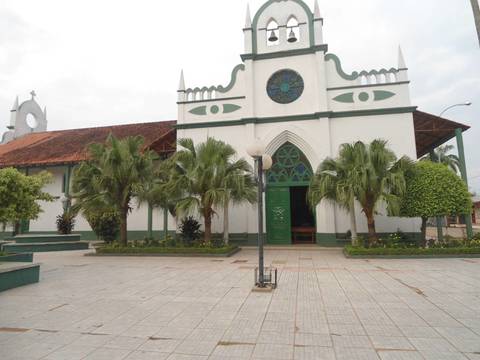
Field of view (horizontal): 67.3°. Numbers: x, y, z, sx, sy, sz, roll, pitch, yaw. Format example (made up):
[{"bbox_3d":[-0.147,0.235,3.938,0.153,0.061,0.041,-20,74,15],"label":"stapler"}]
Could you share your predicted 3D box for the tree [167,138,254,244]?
[{"bbox_3d":[-1.373,0.763,17.191,3.800,5.190,3.500,-2,-6,10],"label":"tree"}]

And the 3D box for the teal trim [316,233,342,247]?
[{"bbox_3d":[4.524,3.047,18.663,1.076,0.604,0.350,-2,-6,13],"label":"teal trim"}]

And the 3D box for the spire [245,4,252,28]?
[{"bbox_3d":[0.470,-9.067,19.924,0.400,1.450,0.400,-2,-6,10],"label":"spire"}]

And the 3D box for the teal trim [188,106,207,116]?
[{"bbox_3d":[-2.462,-4.044,21.131,1.051,0.528,0.080,-2,-6,13],"label":"teal trim"}]

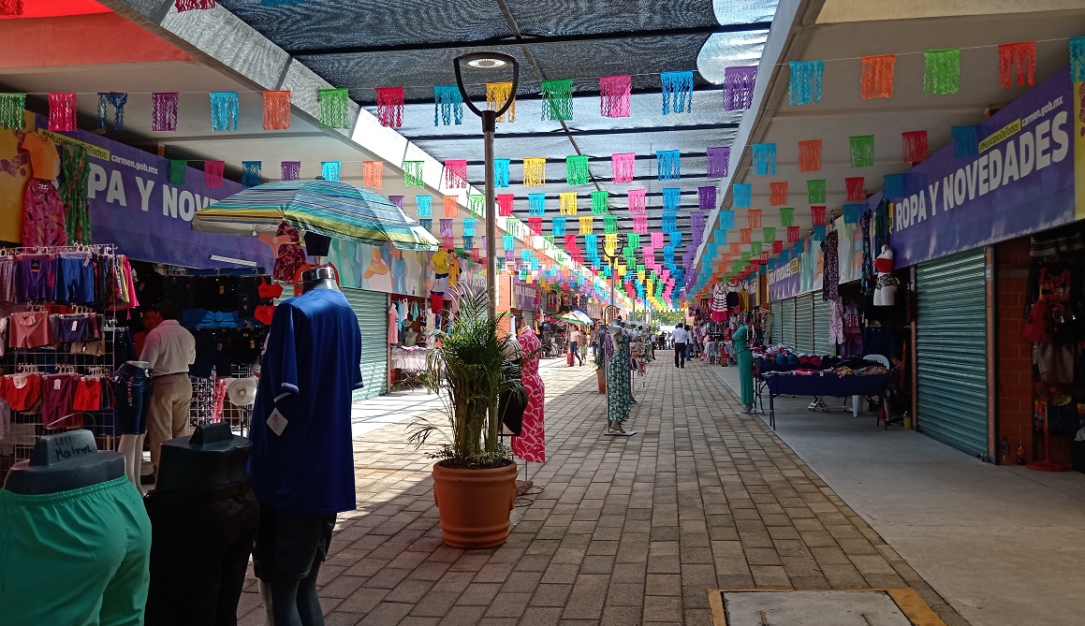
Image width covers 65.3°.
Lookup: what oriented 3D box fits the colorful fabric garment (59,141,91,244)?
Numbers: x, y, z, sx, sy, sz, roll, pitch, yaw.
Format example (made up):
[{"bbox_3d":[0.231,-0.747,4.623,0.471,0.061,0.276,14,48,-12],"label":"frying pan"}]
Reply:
[{"bbox_3d":[-4.923,-1.252,8.900,0.150,1.070,0.380,0,-1,9],"label":"colorful fabric garment"}]

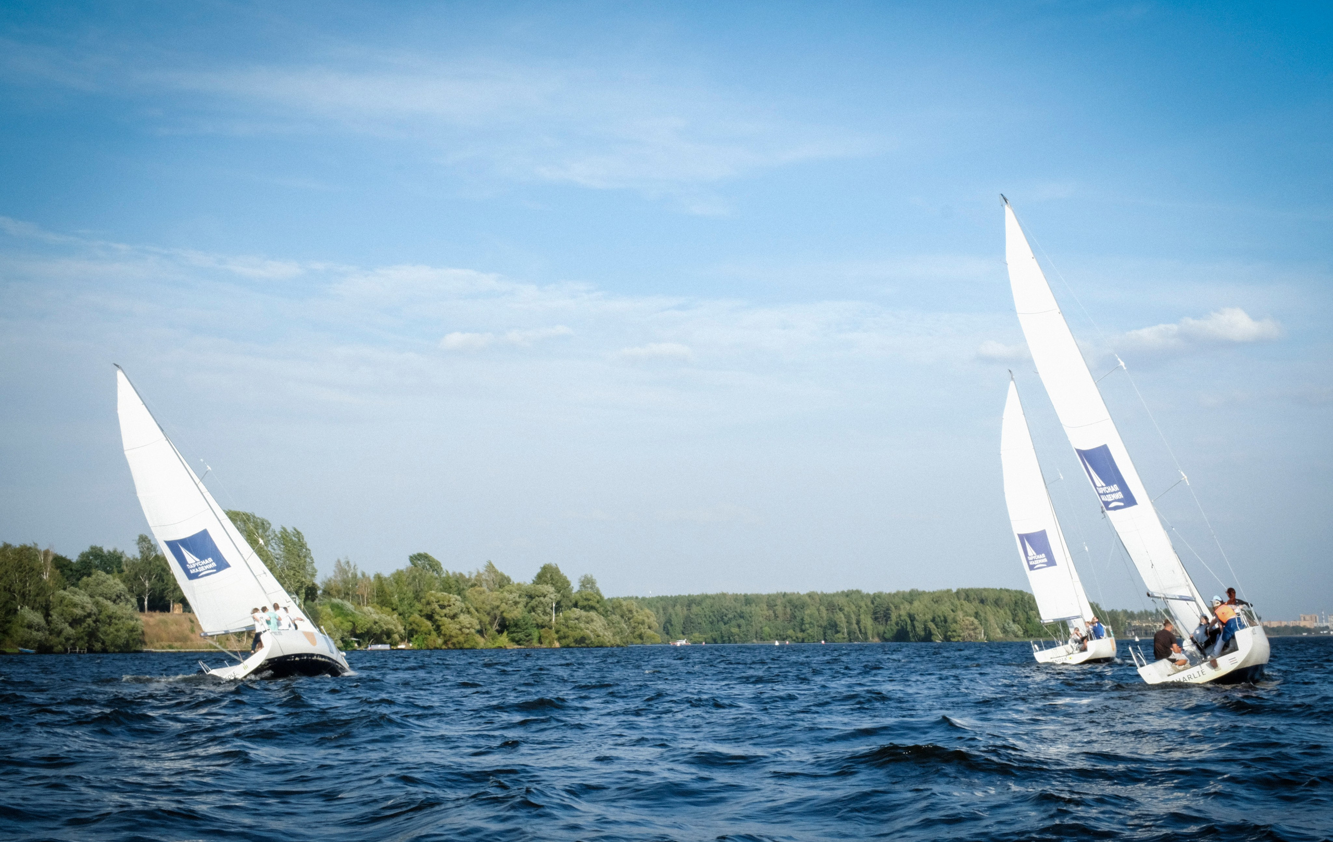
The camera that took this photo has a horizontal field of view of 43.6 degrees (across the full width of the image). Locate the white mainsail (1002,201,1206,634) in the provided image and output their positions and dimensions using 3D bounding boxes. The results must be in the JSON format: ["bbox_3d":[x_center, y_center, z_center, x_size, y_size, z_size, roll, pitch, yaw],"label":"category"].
[{"bbox_3d":[9.033,-0.657,38.005,0.750,10.500,3.900,-31,-18,30],"label":"white mainsail"}]

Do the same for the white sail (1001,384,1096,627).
[{"bbox_3d":[14.800,3.253,69.488,0.750,10.500,3.900,-24,-15,39],"label":"white sail"}]

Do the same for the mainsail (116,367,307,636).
[{"bbox_3d":[-16.140,2.504,52.687,0.750,10.500,3.900,-42,-15,22],"label":"mainsail"}]

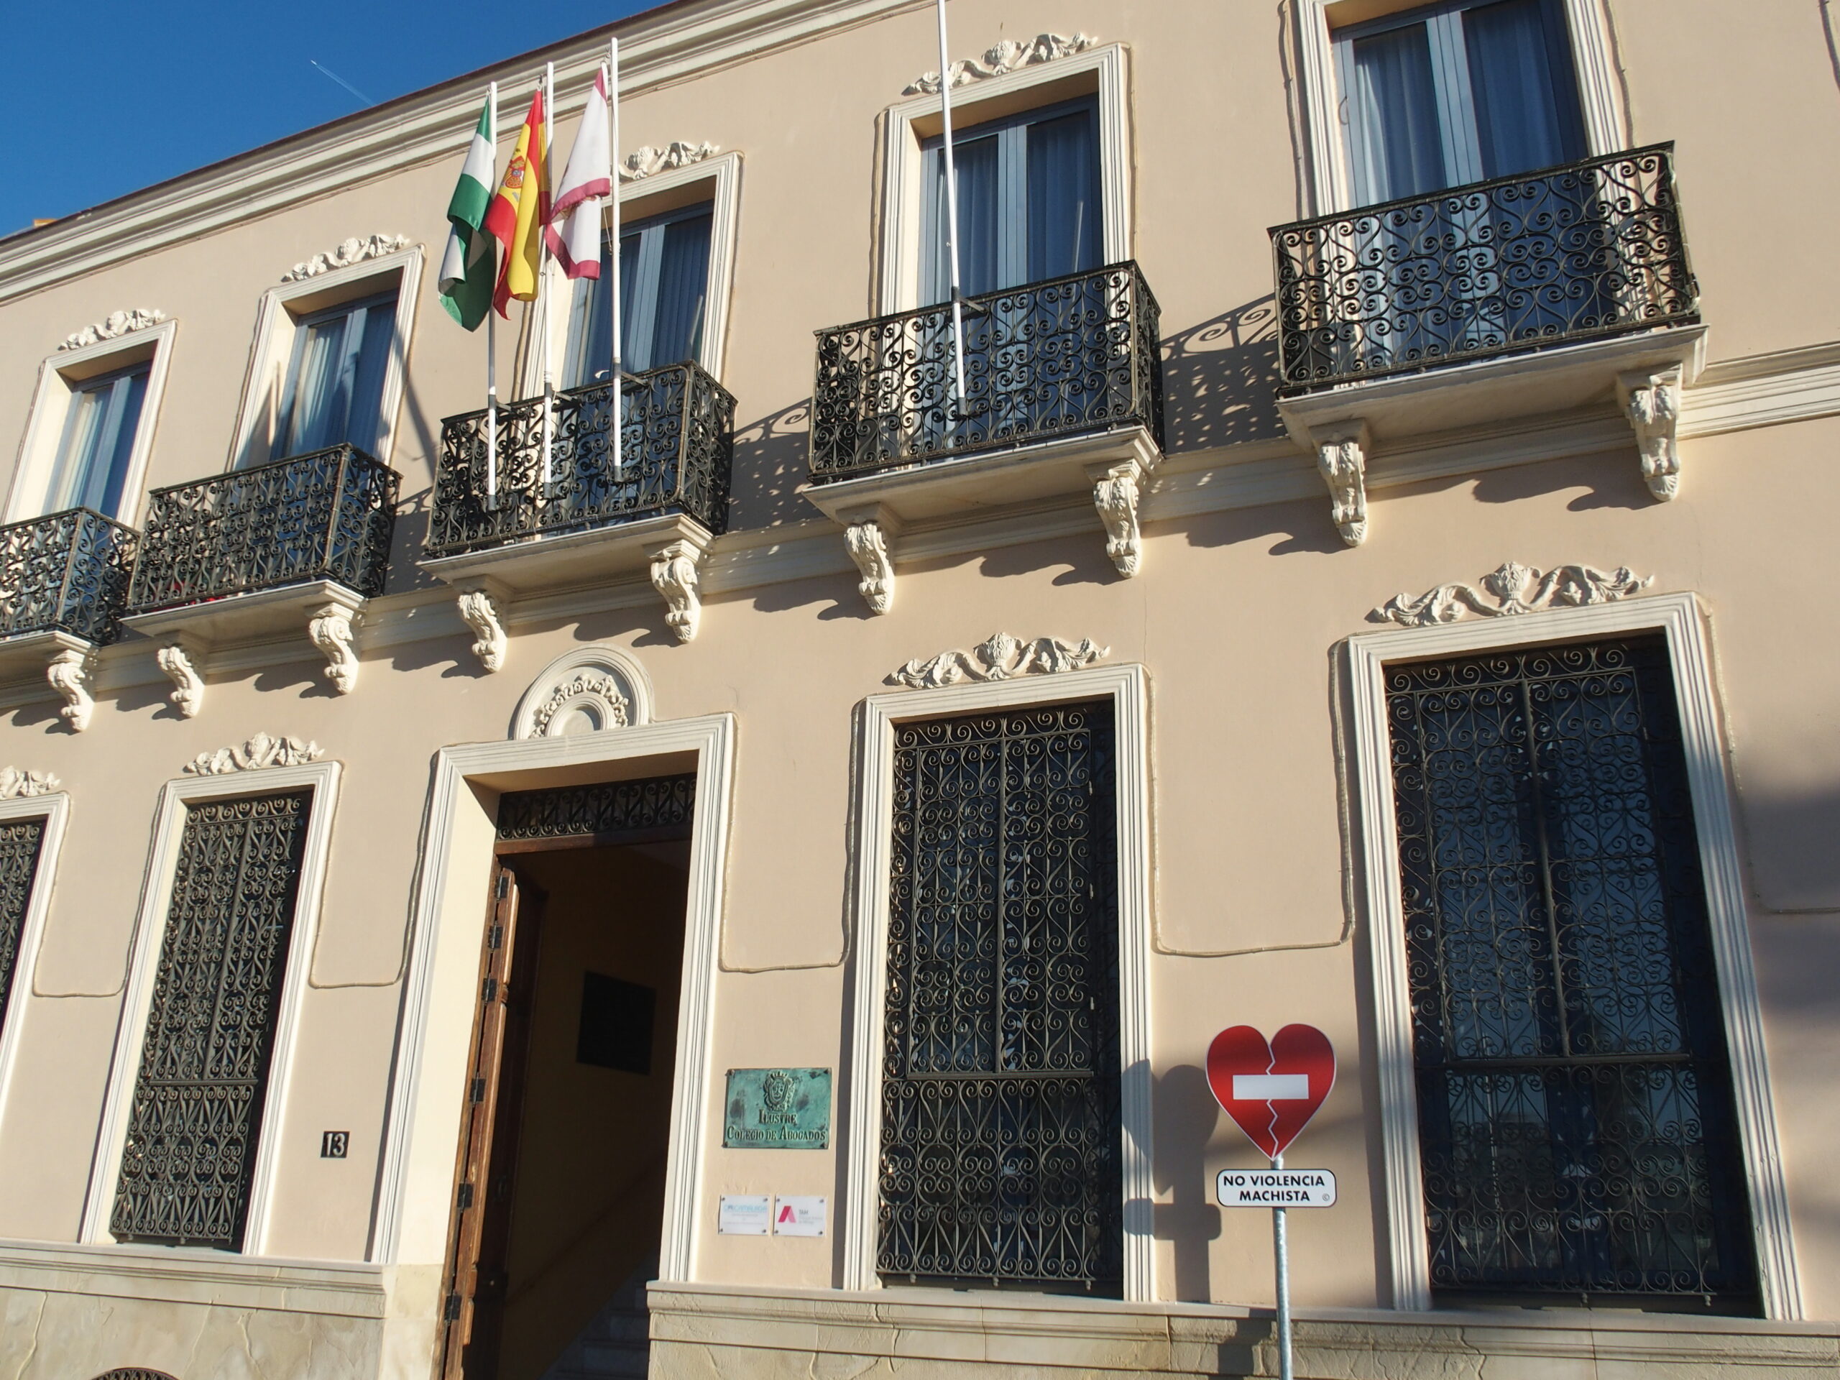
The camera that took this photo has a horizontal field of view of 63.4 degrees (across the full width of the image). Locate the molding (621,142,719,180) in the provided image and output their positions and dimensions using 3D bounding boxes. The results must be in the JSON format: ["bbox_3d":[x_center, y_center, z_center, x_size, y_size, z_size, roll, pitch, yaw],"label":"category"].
[{"bbox_3d":[-2.064,-3.800,10.801,1.360,0.272,0.073,-7,-20,23],"label":"molding"}]

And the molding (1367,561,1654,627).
[{"bbox_3d":[2.831,-0.490,7.204,1.315,0.265,0.100,-7,-21,23],"label":"molding"}]

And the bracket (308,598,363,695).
[{"bbox_3d":[-4.111,-0.269,10.406,0.229,0.533,0.400,-7,-21,22],"label":"bracket"}]

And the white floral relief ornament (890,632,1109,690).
[{"bbox_3d":[0.447,-0.194,8.872,1.414,0.283,0.100,-7,-20,23],"label":"white floral relief ornament"}]

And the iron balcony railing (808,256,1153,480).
[{"bbox_3d":[0.379,-1.734,8.742,2.009,0.992,0.596,-7,-21,22],"label":"iron balcony railing"}]

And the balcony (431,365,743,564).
[{"bbox_3d":[-2.217,-1.375,9.682,2.005,1.022,0.540,-7,-21,23],"label":"balcony"}]

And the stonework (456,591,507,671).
[{"bbox_3d":[-2.907,-0.398,9.872,0.209,0.515,0.309,-7,-20,23],"label":"stonework"}]

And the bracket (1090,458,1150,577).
[{"bbox_3d":[1.104,-0.904,8.014,0.268,0.533,0.384,-7,-21,23],"label":"bracket"}]

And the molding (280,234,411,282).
[{"bbox_3d":[-4.559,-3.483,11.812,1.351,0.265,0.100,-7,-21,23],"label":"molding"}]

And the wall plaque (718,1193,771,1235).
[{"bbox_3d":[-0.944,2.818,7.982,0.303,0.201,0.018,-7,-20,23],"label":"wall plaque"}]

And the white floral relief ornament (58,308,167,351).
[{"bbox_3d":[-7.490,-3.375,13.805,1.418,0.287,0.100,-7,-20,23],"label":"white floral relief ornament"}]

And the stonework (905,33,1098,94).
[{"bbox_3d":[0.516,-4.191,9.878,1.358,0.274,0.081,-7,-21,22],"label":"stonework"}]

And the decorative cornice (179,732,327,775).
[{"bbox_3d":[-4.678,0.439,10.471,1.332,0.267,0.100,-7,-21,23],"label":"decorative cornice"}]

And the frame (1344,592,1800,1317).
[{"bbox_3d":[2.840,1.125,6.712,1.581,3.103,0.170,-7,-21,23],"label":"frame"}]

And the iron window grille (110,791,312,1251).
[{"bbox_3d":[-4.748,2.162,10.101,1.295,2.953,0.052,-7,-21,22],"label":"iron window grille"}]

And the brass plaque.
[{"bbox_3d":[-0.785,2.296,8.154,0.655,0.420,0.030,-7,-21,22],"label":"brass plaque"}]

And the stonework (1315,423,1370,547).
[{"bbox_3d":[2.171,-1.034,7.549,0.261,0.540,0.384,-7,-21,23],"label":"stonework"}]

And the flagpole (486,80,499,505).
[{"bbox_3d":[-2.757,-2.591,9.619,0.050,2.926,0.050,-7,-11,23],"label":"flagpole"}]

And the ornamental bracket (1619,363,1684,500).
[{"bbox_3d":[3.513,-1.206,7.089,0.265,0.559,0.345,-7,-20,23],"label":"ornamental bracket"}]

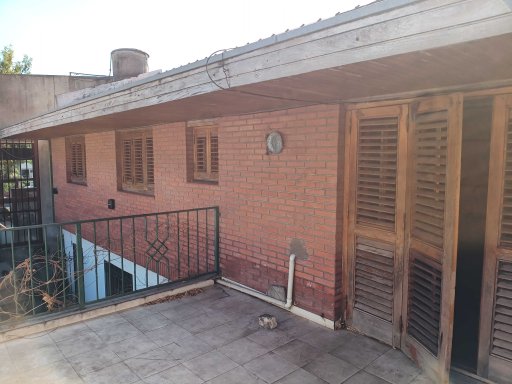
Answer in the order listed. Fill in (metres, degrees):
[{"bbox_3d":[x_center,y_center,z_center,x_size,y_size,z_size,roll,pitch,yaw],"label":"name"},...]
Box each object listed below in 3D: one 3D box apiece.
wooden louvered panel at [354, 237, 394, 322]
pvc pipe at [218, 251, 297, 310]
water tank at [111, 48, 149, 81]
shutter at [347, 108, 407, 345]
[{"bbox_3d":[1.070,0.766,3.214,0.035,0.715,0.378,-4,7,-43],"label":"wooden louvered panel"},{"bbox_3d":[-0.062,0.925,4.177,0.070,0.645,1.370,-4,7,-43],"label":"pvc pipe"},{"bbox_3d":[-3.859,-3.663,10.960,1.100,1.150,1.100,-4,7,-43],"label":"water tank"},{"bbox_3d":[1.072,0.285,3.173,0.045,2.050,0.535,-4,7,-43],"label":"shutter"}]

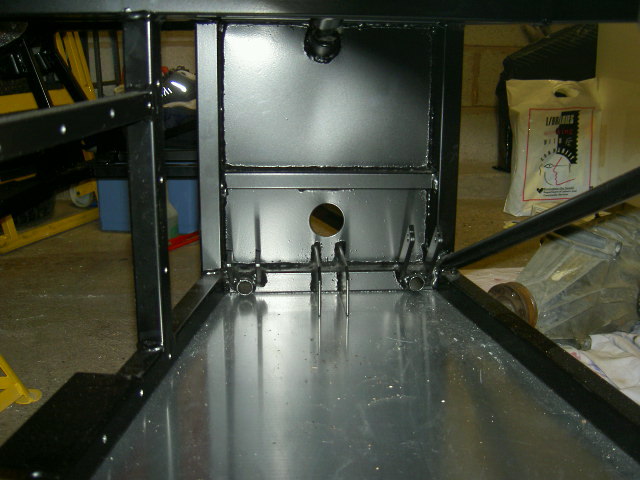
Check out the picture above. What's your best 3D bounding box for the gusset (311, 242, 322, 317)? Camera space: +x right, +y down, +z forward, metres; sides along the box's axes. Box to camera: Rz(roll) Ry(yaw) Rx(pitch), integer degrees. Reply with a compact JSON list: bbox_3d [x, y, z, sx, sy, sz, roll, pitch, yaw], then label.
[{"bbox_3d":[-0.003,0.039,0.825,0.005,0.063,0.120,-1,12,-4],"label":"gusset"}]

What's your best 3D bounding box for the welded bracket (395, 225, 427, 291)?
[{"bbox_3d":[0.105,0.021,0.838,0.034,0.085,0.065,-1,12,-4],"label":"welded bracket"}]

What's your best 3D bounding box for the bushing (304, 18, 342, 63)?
[{"bbox_3d":[0.004,-0.225,0.816,0.041,0.041,0.045,-1,-8,-4],"label":"bushing"}]

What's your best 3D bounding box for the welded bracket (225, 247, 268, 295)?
[{"bbox_3d":[-0.086,0.037,0.847,0.049,0.055,0.042,-1,12,-4],"label":"welded bracket"}]

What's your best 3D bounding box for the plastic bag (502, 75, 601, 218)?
[{"bbox_3d":[0.785,-0.312,2.457,0.295,0.455,0.100,-2,12,-11],"label":"plastic bag"}]

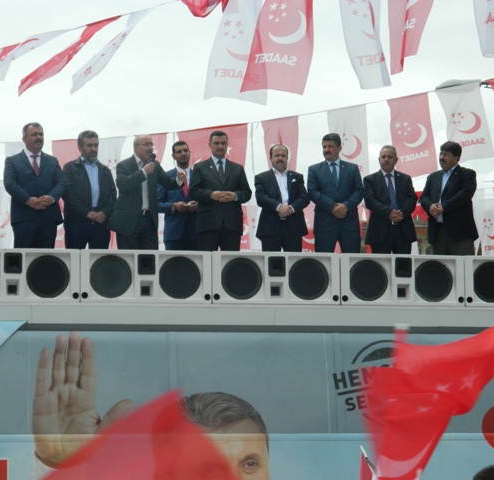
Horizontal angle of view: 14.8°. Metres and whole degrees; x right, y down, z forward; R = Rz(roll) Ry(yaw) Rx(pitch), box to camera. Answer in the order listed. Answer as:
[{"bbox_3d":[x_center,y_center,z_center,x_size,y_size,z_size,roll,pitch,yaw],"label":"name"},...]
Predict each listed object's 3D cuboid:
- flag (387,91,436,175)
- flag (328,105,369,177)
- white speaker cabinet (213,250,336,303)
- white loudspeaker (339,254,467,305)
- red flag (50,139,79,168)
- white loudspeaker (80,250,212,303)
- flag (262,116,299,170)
[{"bbox_3d":[1.679,-1.059,19.300,0.480,0.810,0.130,-12,-10,27],"label":"flag"},{"bbox_3d":[1.054,-0.988,19.700,0.460,0.800,0.130,-8,-10,28],"label":"flag"},{"bbox_3d":[0.217,0.364,17.119,1.175,0.460,0.450,1,-6,-11],"label":"white speaker cabinet"},{"bbox_3d":[1.368,0.388,17.352,1.175,0.460,0.450,1,-6,-11],"label":"white loudspeaker"},{"bbox_3d":[-2.390,-0.904,25.500,0.500,0.900,0.140,-8,-8,14],"label":"red flag"},{"bbox_3d":[-0.934,0.340,16.886,1.175,0.460,0.450,1,-6,-11],"label":"white loudspeaker"},{"bbox_3d":[0.355,-0.898,20.000,0.440,0.770,0.130,-5,-10,28],"label":"flag"}]

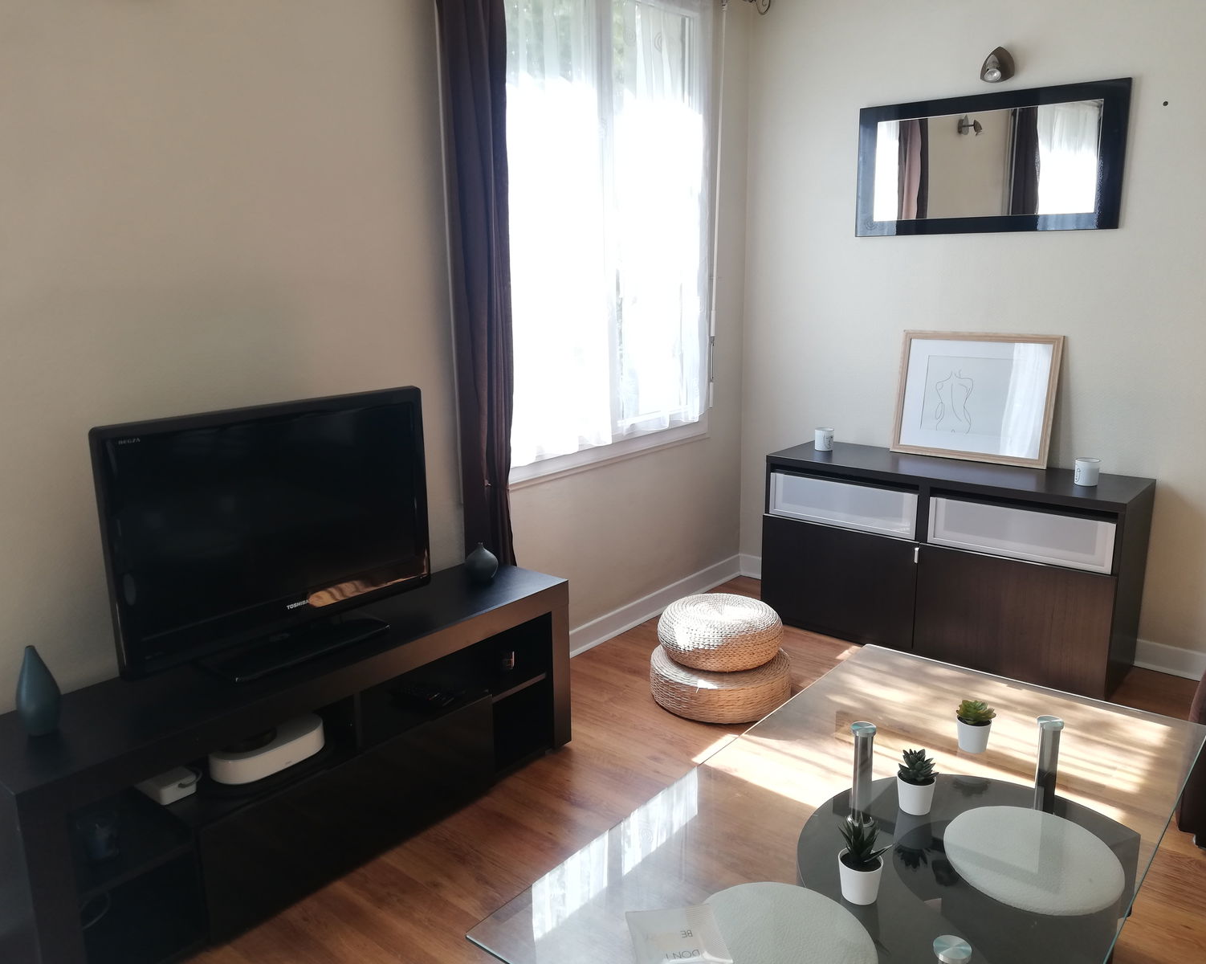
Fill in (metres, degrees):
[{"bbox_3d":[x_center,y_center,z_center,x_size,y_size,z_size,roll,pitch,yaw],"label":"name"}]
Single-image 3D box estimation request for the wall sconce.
[{"bbox_3d":[1.265,-1.345,3.110,0.110,0.115,0.130,10,17,39],"label":"wall sconce"}]

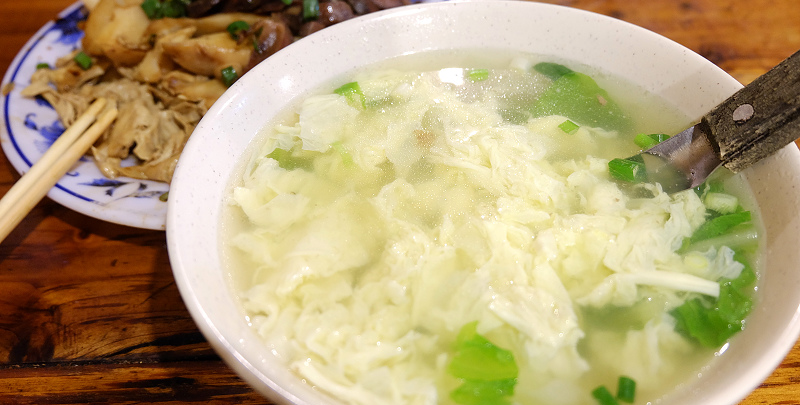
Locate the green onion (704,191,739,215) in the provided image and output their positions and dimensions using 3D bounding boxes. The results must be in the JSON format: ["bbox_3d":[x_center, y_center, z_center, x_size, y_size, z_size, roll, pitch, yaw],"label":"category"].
[{"bbox_3d":[0.104,0.000,0.216,0.009,0.005,0.005,10,47,13],"label":"green onion"}]

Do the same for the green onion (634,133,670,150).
[{"bbox_3d":[0.090,-0.022,0.238,0.011,0.005,0.005,4,46,8],"label":"green onion"}]

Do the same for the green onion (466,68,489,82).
[{"bbox_3d":[0.032,-0.052,0.271,0.008,0.004,0.004,-2,46,2],"label":"green onion"}]

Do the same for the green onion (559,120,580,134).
[{"bbox_3d":[0.062,-0.027,0.245,0.005,0.003,0.004,-30,51,-23],"label":"green onion"}]

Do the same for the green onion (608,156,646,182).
[{"bbox_3d":[0.078,-0.011,0.228,0.011,0.005,0.007,10,47,13],"label":"green onion"}]

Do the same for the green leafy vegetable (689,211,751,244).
[{"bbox_3d":[0.101,0.008,0.210,0.020,0.004,0.005,-20,48,-15],"label":"green leafy vegetable"}]

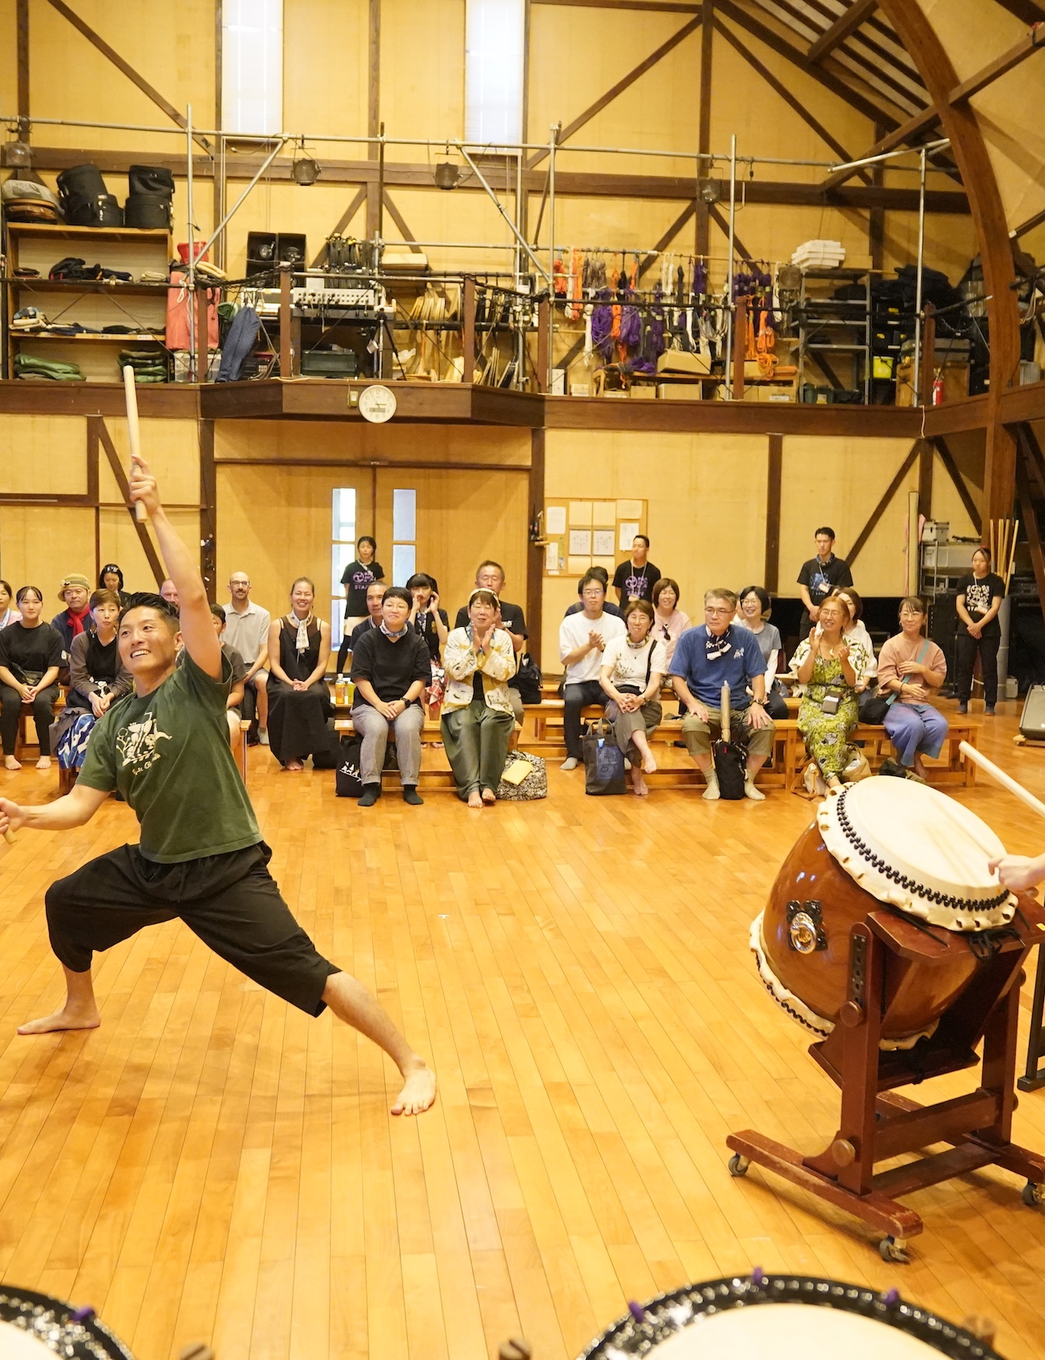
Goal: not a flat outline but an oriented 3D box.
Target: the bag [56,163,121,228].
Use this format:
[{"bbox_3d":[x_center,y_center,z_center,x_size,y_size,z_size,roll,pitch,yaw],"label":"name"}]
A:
[{"bbox_3d":[-4.863,-5.438,15.316,0.670,0.719,0.560,0,6,-8],"label":"bag"}]

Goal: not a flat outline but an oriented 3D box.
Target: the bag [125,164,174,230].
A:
[{"bbox_3d":[-4.211,-5.451,15.403,0.520,0.723,0.520,0,6,-8],"label":"bag"}]

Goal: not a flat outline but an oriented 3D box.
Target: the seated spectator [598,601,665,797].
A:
[{"bbox_3d":[0.711,0.102,8.662,0.450,1.202,0.670,1,6,-5],"label":"seated spectator"}]

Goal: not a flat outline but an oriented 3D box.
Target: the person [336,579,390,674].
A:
[{"bbox_3d":[-1.049,-0.043,9.626,0.480,1.270,0.750,0,6,-6],"label":"person"}]

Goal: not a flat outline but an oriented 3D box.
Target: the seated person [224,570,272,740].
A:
[{"bbox_3d":[-2.187,-0.183,10.720,0.480,1.290,0.780,0,6,-8],"label":"seated person"}]

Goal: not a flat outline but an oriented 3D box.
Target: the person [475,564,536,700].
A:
[{"bbox_3d":[-0.227,-0.124,9.898,0.560,1.471,0.800,0,6,-11],"label":"person"}]

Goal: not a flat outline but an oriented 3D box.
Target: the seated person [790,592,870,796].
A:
[{"bbox_3d":[2.058,0.091,9.075,0.520,1.278,0.800,1,6,0],"label":"seated person"}]

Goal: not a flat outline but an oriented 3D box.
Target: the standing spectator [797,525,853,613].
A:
[{"bbox_3d":[2.793,-0.503,12.502,0.520,1.750,0.300,3,6,16],"label":"standing spectator"}]

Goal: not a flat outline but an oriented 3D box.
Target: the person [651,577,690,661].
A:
[{"bbox_3d":[1.182,-0.146,11.001,0.500,1.338,0.750,0,6,-5],"label":"person"}]

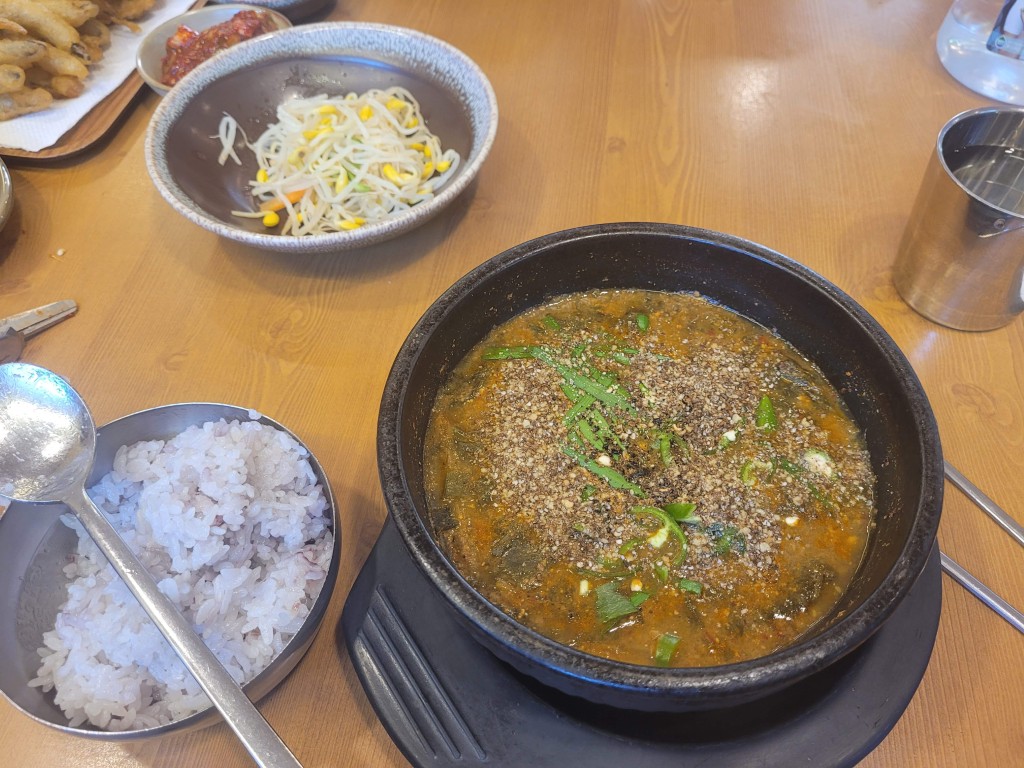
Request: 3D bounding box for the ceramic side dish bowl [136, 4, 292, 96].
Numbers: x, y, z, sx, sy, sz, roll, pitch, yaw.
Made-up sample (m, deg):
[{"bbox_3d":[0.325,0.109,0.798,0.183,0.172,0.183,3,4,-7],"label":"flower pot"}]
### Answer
[{"bbox_3d":[-0.160,-0.174,0.430,0.084,0.035,0.084,0,54,0],"label":"ceramic side dish bowl"}]

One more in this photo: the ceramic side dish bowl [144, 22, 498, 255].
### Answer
[{"bbox_3d":[-0.087,-0.110,0.377,0.164,0.050,0.164,0,54,0],"label":"ceramic side dish bowl"}]

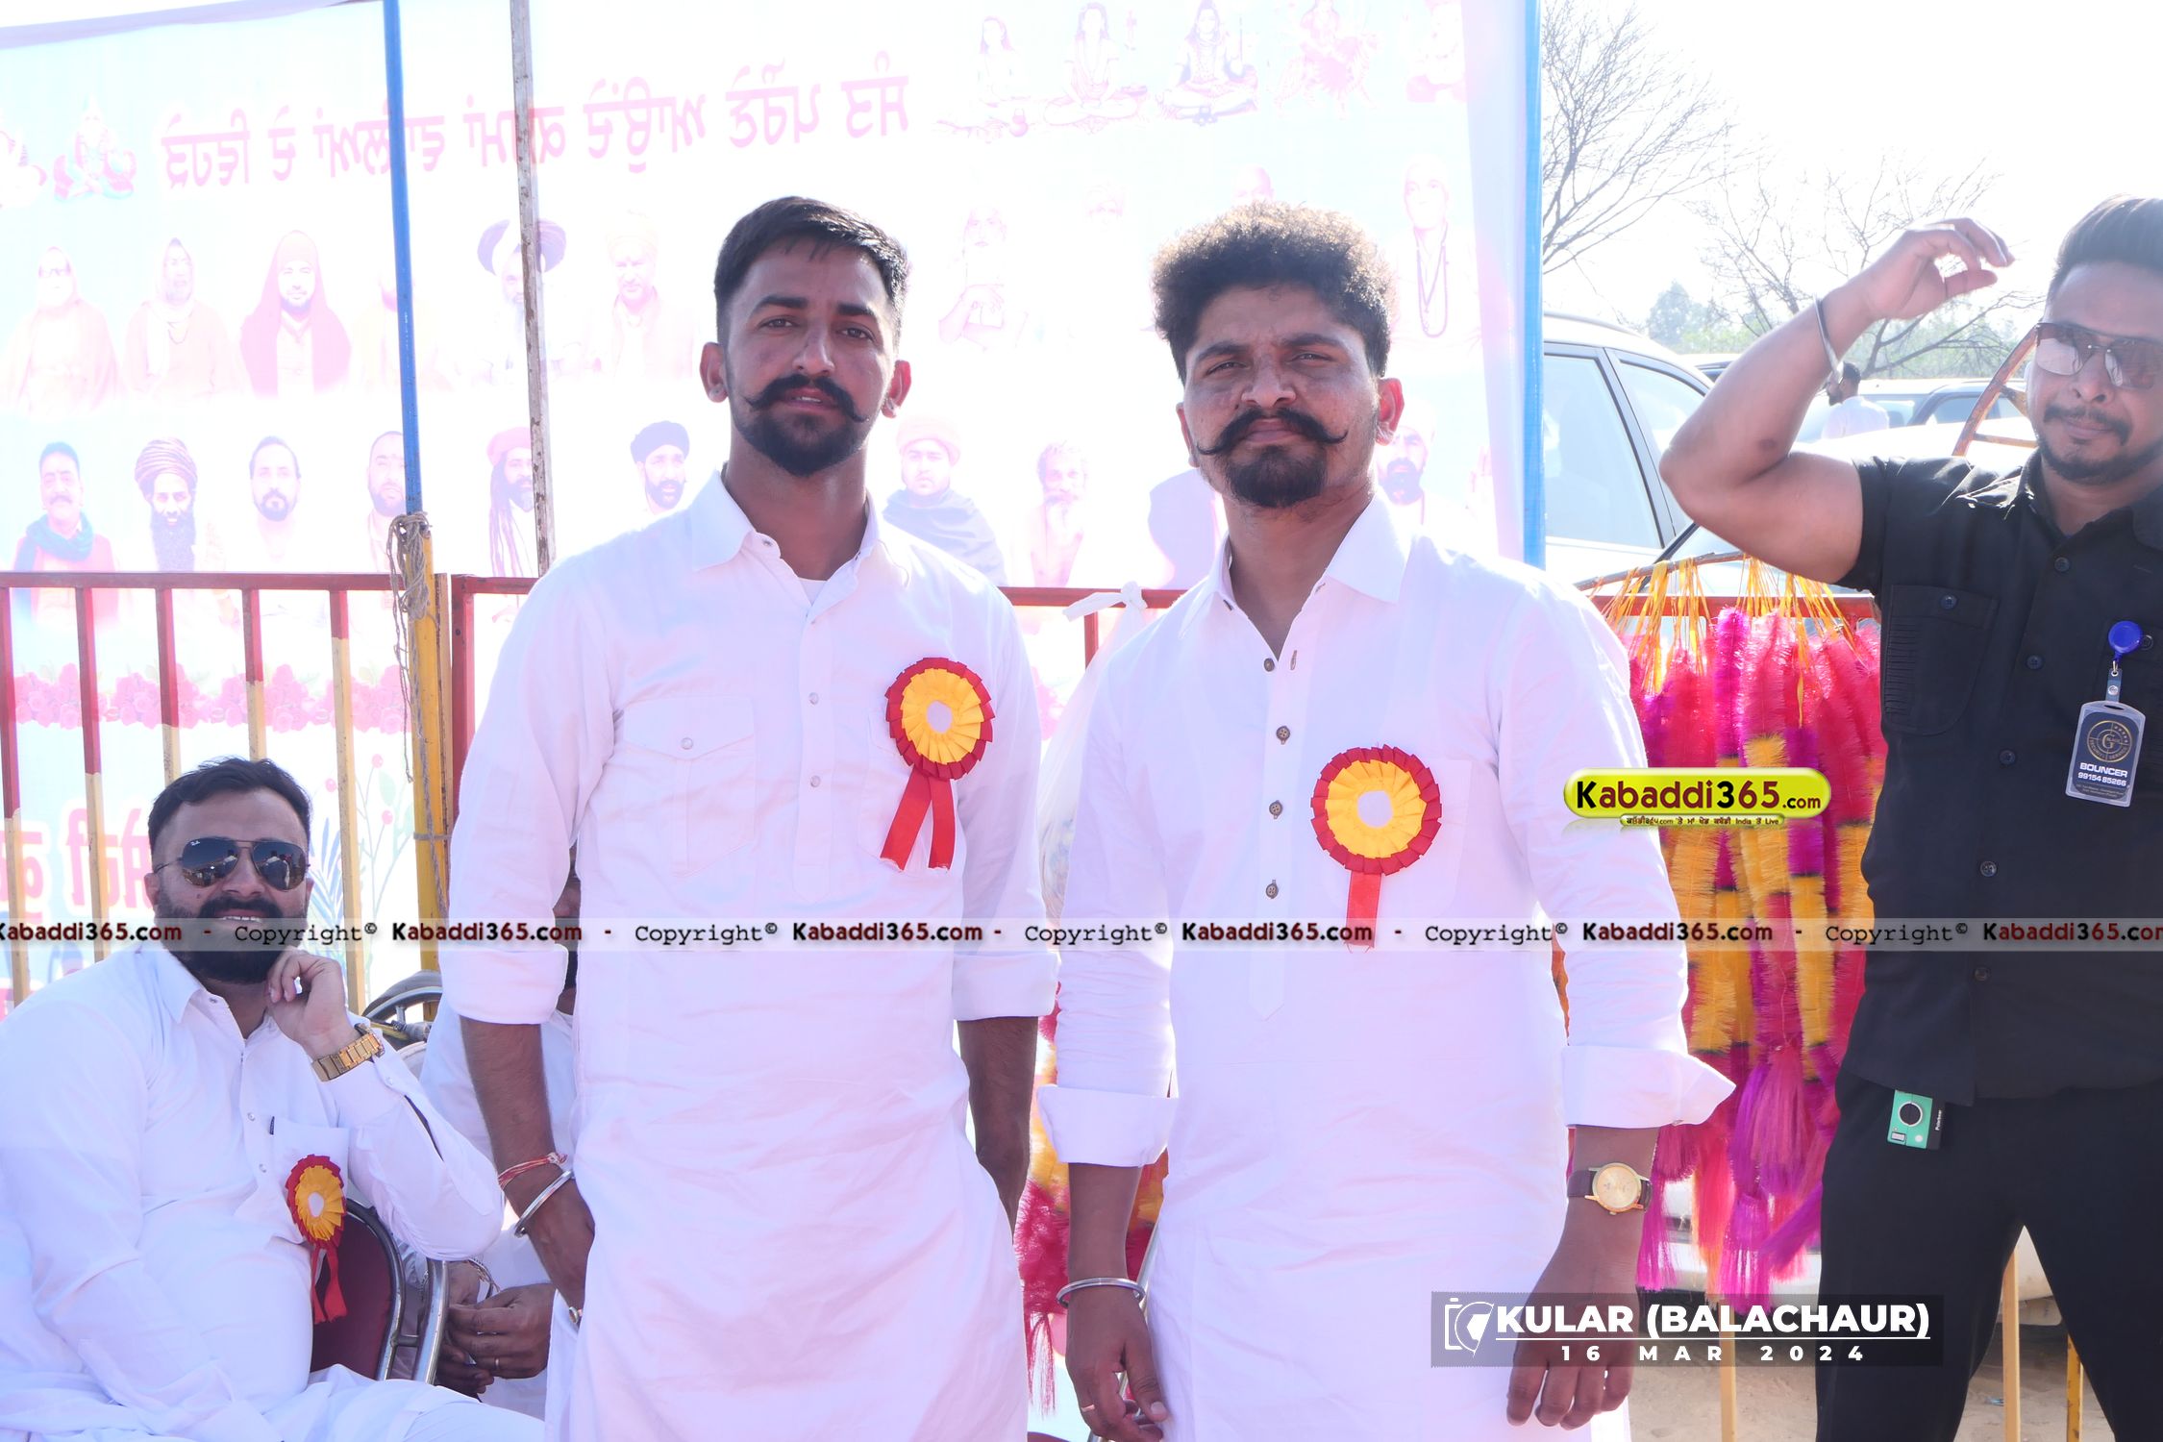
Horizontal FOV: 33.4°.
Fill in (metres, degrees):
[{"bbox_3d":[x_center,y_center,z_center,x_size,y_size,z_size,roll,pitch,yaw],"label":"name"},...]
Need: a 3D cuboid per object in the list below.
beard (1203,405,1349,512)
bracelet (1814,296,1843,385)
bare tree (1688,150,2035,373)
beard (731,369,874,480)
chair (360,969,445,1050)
[{"bbox_3d":[0.150,-0.205,2.800,0.112,0.073,0.060,-6,-2,11],"label":"beard"},{"bbox_3d":[0.647,-0.329,3.120,0.009,0.075,0.075,-16,0,5],"label":"bracelet"},{"bbox_3d":[8.072,-3.886,37.174,3.500,3.870,3.300,-1,5,0],"label":"bare tree"},{"bbox_3d":[-0.228,-0.244,2.960,0.108,0.080,0.068,5,-2,-7],"label":"beard"},{"bbox_3d":[-0.804,0.782,4.654,0.500,0.860,0.540,-3,5,-11],"label":"chair"}]

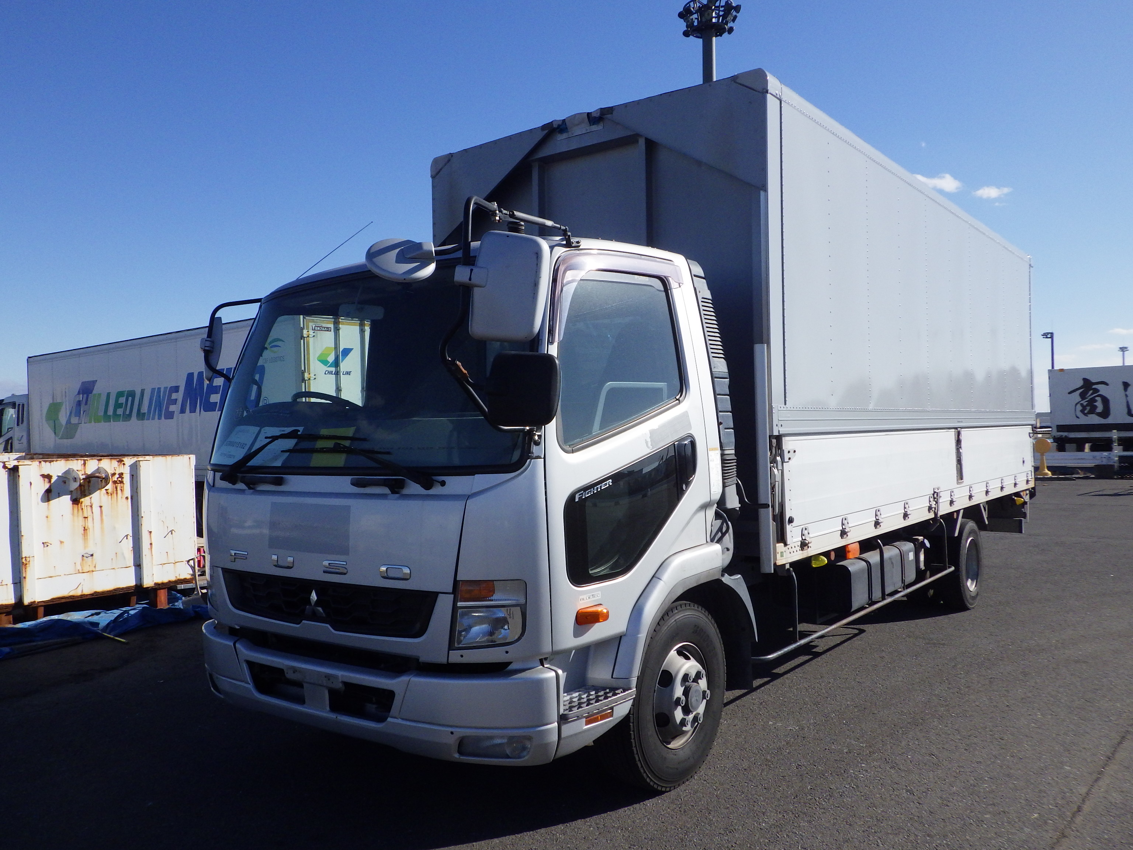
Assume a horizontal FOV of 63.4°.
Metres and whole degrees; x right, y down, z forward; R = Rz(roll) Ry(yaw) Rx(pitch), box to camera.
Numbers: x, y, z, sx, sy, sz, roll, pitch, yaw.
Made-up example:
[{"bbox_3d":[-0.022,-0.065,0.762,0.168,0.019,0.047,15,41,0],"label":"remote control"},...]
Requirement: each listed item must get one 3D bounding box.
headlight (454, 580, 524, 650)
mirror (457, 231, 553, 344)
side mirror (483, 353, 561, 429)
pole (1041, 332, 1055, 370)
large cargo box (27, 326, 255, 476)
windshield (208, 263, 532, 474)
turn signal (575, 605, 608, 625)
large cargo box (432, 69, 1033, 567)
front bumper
[{"bbox_3d":[-0.269,0.701,3.337,0.260,0.240,0.150,-1,0,26],"label":"headlight"},{"bbox_3d":[-0.200,-0.457,3.020,0.280,0.365,0.120,-1,0,5],"label":"mirror"},{"bbox_3d":[-0.144,-0.115,3.020,0.245,0.250,0.130,-1,0,5],"label":"side mirror"},{"bbox_3d":[50.028,-4.182,94.966,1.300,11.000,0.500,-1,0,0],"label":"pole"},{"bbox_3d":[-7.197,-0.354,18.142,9.924,2.483,2.490,-2,-1,38],"label":"large cargo box"},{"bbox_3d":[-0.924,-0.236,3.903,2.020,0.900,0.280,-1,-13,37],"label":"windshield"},{"bbox_3d":[0.095,0.715,3.450,0.050,0.070,0.170,-1,-1,37],"label":"turn signal"},{"bbox_3d":[2.021,-0.537,7.788,2.353,2.462,6.449,-1,-1,37],"label":"large cargo box"},{"bbox_3d":[-0.910,1.078,3.877,2.140,0.360,0.460,-1,-1,37],"label":"front bumper"}]

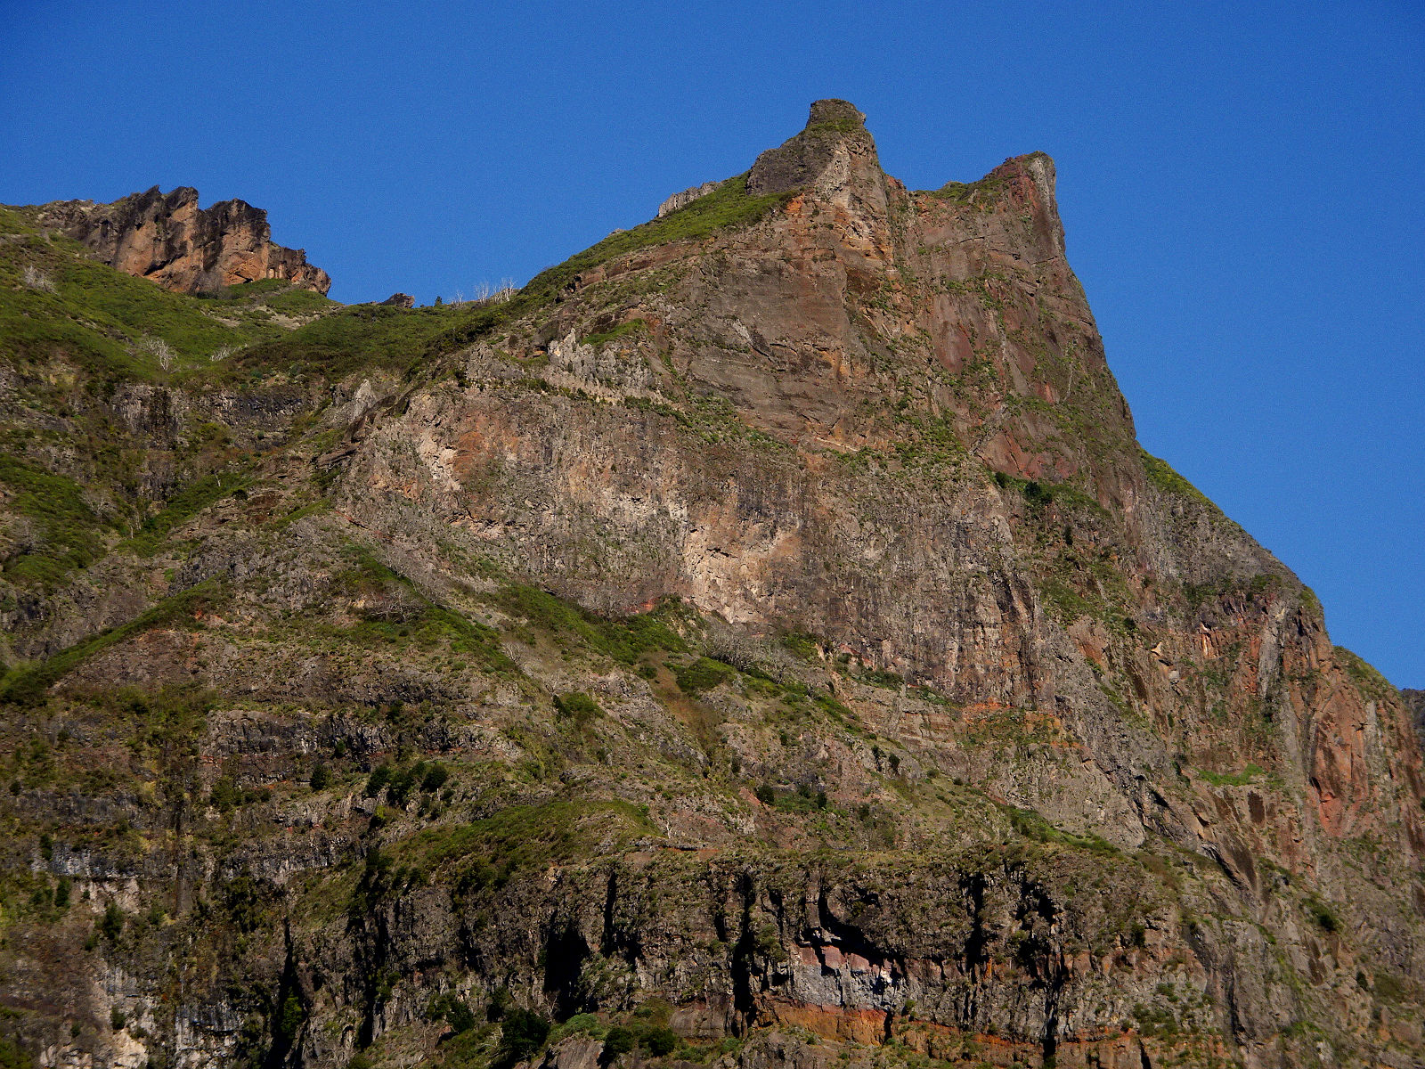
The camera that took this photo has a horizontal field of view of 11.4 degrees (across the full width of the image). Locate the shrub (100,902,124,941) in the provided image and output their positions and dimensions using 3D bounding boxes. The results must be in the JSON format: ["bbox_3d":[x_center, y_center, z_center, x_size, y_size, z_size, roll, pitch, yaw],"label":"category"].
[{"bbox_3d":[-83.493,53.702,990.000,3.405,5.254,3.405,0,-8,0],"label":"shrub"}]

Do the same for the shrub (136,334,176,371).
[{"bbox_3d":[-93.700,-30.671,1200.000,6.753,5.823,6.078,0,-8,0],"label":"shrub"}]

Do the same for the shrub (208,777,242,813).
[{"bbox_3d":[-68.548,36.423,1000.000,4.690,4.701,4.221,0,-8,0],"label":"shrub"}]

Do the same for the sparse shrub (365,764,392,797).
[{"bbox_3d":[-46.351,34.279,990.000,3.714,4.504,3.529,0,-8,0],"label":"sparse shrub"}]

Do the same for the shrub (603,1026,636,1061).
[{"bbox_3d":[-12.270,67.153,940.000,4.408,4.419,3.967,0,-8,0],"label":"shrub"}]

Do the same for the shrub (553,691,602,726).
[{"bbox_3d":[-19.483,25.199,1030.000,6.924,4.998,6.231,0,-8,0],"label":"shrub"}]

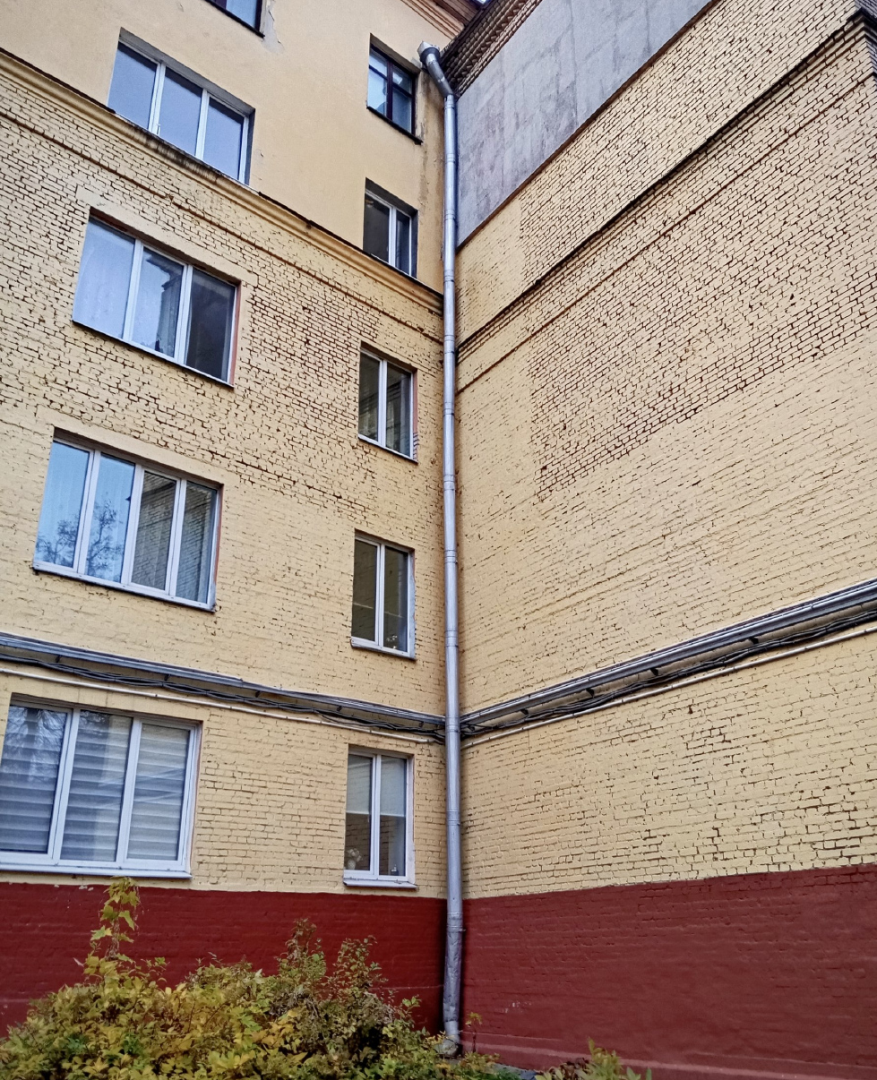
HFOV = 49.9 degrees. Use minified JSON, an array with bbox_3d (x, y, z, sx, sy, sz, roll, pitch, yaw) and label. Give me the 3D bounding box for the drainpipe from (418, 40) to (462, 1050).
[{"bbox_3d":[0.009,-1.460,15.452,0.828,17.392,0.364,19,-29,-41],"label":"drainpipe"}]

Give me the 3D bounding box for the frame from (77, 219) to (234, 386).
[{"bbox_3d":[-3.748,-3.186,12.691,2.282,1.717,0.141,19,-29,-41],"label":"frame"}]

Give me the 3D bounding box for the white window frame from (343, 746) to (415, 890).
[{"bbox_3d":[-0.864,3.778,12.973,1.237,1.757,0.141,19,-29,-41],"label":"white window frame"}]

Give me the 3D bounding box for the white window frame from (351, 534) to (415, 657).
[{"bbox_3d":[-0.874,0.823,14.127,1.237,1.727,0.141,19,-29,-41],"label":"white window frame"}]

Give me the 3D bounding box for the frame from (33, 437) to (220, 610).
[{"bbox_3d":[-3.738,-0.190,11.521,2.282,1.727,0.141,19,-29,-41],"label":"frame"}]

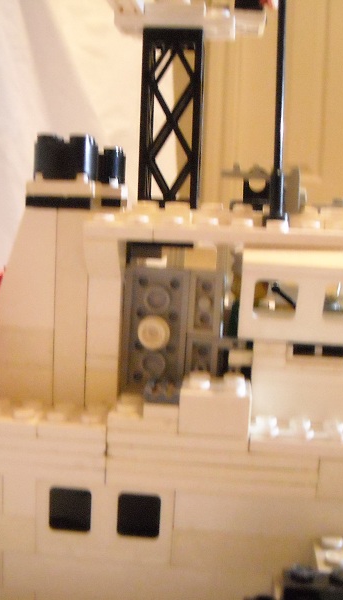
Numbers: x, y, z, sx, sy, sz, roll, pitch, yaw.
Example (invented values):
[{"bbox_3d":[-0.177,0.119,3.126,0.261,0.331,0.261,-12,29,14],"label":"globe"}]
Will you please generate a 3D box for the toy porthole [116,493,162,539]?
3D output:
[{"bbox_3d":[-0.007,0.050,0.188,0.010,0.011,0.004,3,7,4],"label":"toy porthole"}]

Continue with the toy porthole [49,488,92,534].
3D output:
[{"bbox_3d":[-0.024,0.049,0.189,0.010,0.011,0.004,3,7,4],"label":"toy porthole"}]

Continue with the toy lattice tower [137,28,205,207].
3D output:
[{"bbox_3d":[0.000,-0.049,0.225,0.016,0.048,0.016,3,7,4],"label":"toy lattice tower"}]

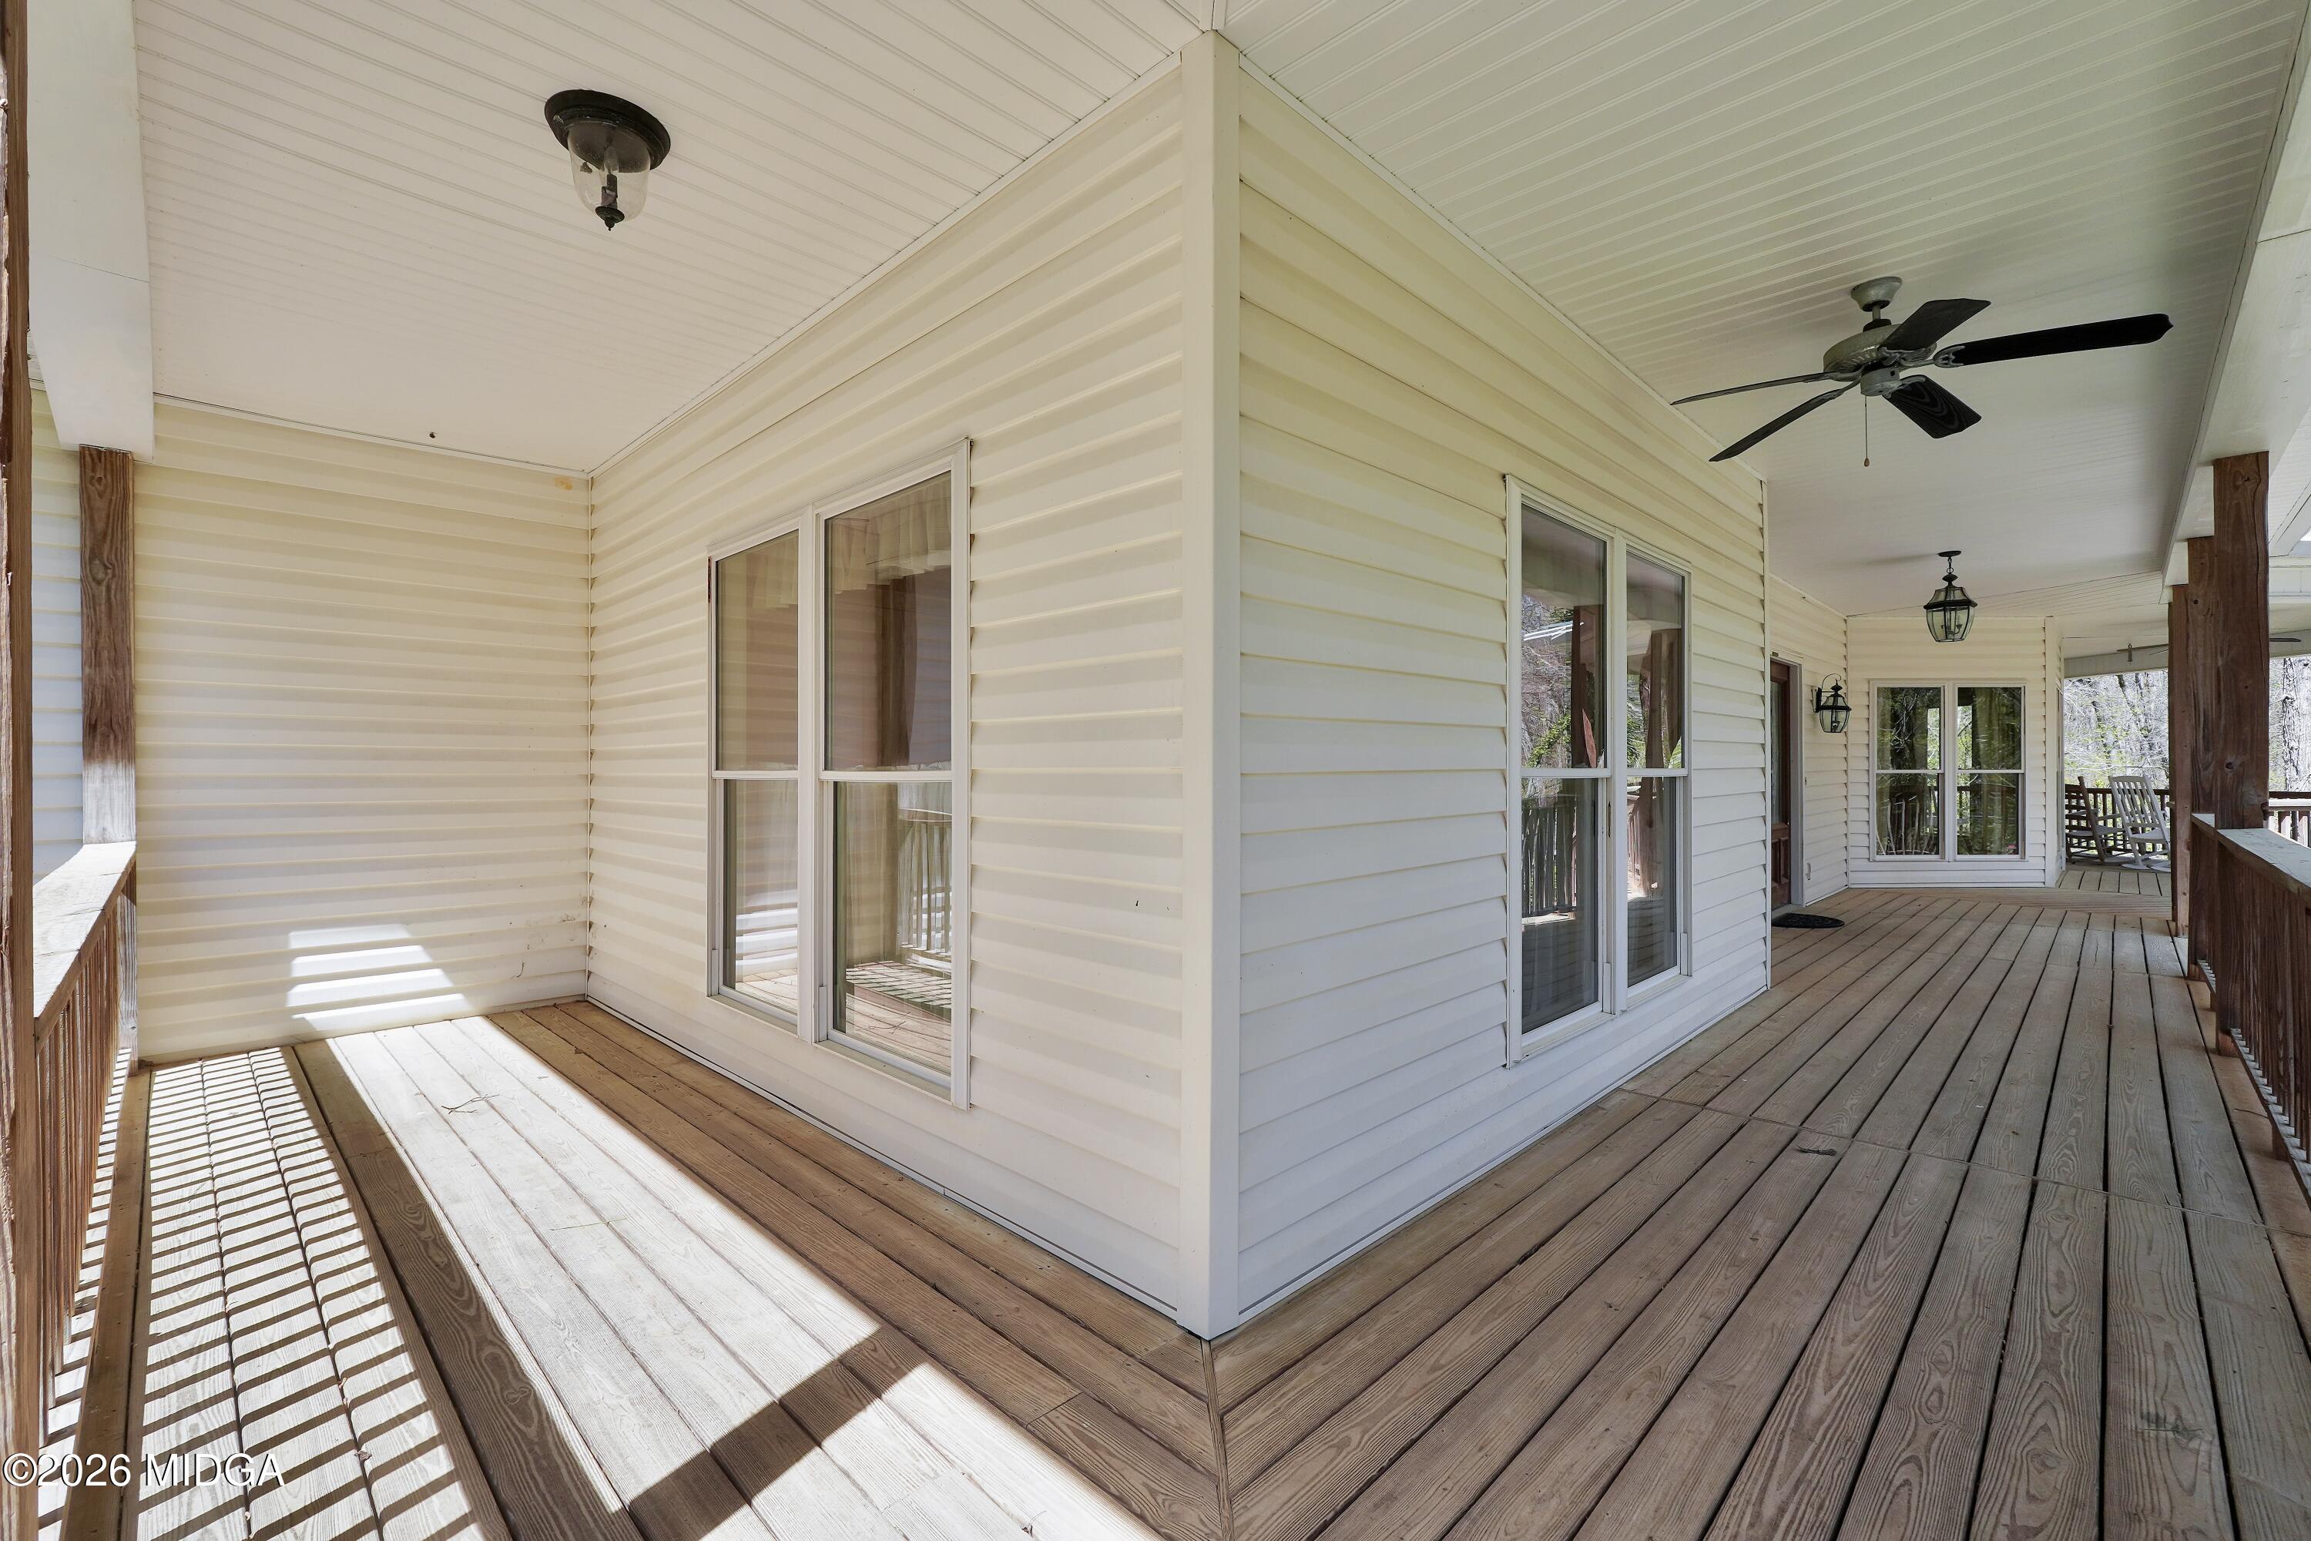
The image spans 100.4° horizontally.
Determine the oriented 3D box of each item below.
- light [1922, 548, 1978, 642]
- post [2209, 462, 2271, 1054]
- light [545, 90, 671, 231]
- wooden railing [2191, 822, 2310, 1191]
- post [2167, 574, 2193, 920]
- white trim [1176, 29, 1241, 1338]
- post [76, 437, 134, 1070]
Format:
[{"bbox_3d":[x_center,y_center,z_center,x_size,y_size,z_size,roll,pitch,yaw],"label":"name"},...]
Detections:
[{"bbox_3d":[5.645,-1.224,6.842,0.286,0.633,0.286,0,0,45],"label":"light"},{"bbox_3d":[4.590,-0.061,4.068,0.143,2.514,0.140,0,0,45],"label":"post"},{"bbox_3d":[-1.312,-1.426,2.319,0.260,0.255,0.260,0,0,45],"label":"light"},{"bbox_3d":[4.193,0.713,3.656,0.155,0.935,5.100,0,0,45],"label":"wooden railing"},{"bbox_3d":[7.516,-0.059,7.010,0.140,2.529,0.140,0,0,45],"label":"post"},{"bbox_3d":[0.113,-0.183,2.081,0.088,2.749,0.088,0,0,45],"label":"white trim"},{"bbox_3d":[-4.136,-0.036,3.811,0.140,2.474,0.140,0,0,45],"label":"post"}]

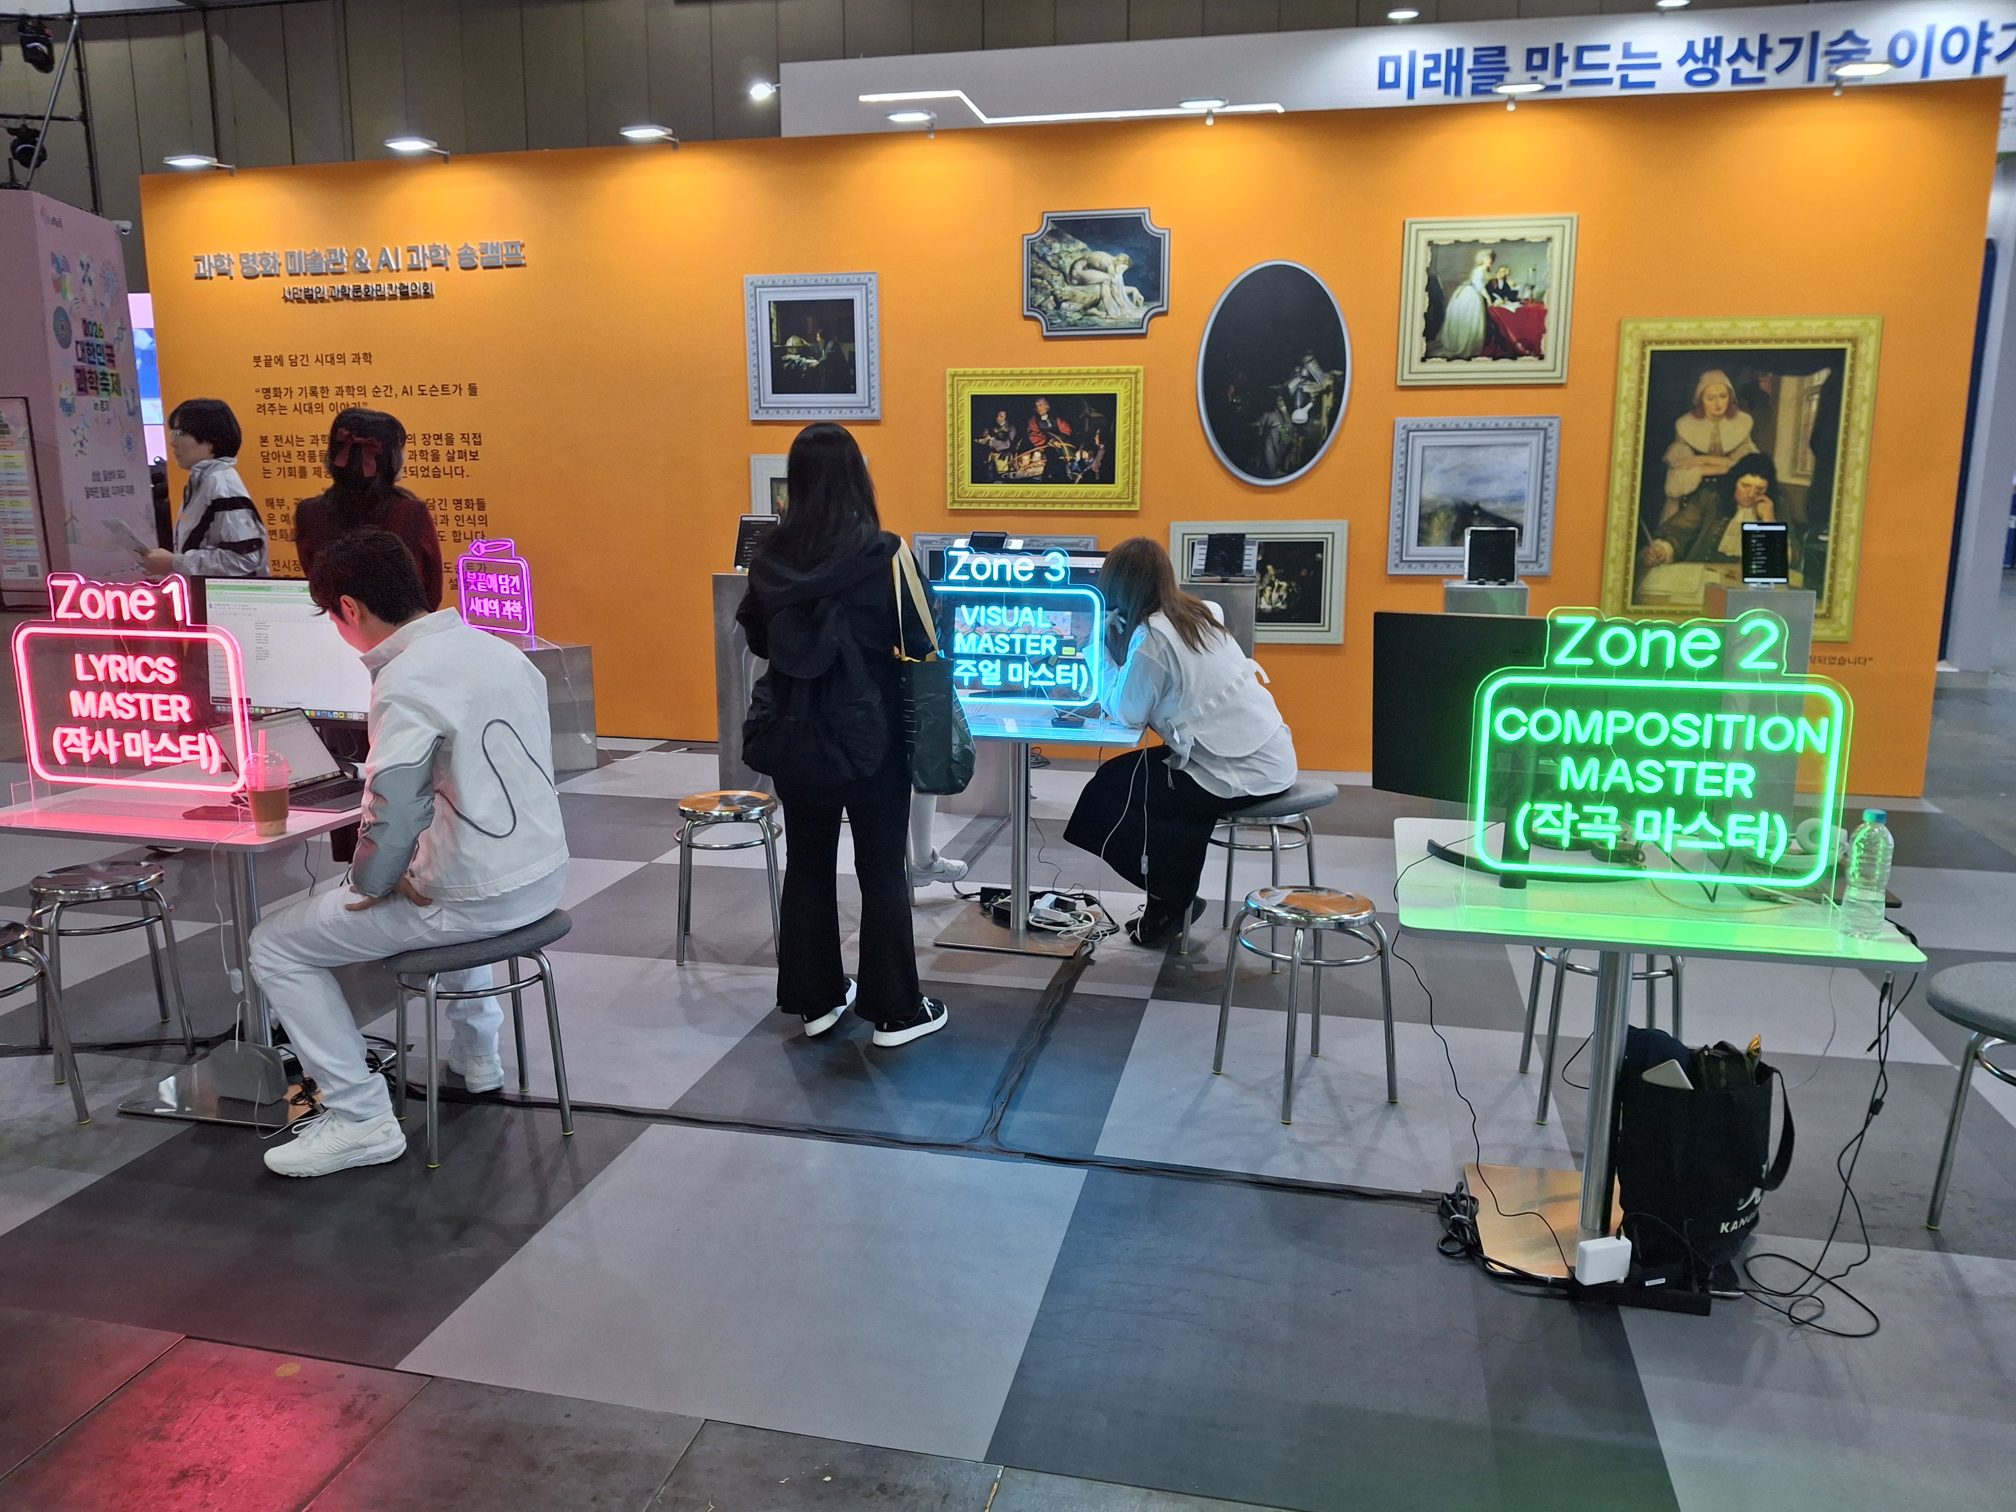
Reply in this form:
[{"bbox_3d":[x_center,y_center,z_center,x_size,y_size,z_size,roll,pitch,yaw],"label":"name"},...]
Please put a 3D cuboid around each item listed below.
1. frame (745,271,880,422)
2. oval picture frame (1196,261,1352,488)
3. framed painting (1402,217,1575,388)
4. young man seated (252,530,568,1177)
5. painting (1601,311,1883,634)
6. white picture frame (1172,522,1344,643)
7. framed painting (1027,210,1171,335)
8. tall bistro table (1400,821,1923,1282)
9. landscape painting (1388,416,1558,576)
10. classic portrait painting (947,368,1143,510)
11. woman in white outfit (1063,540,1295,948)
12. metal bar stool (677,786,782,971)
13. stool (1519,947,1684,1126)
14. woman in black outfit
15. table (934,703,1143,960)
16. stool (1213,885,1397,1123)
[{"bbox_3d":[-0.995,-2.101,7.498,0.717,0.725,0.040,3,11,13],"label":"frame"},{"bbox_3d":[1.243,-1.774,6.787,0.710,1.022,0.030,3,12,13],"label":"oval picture frame"},{"bbox_3d":[2.212,-2.098,6.740,0.755,0.746,0.040,3,11,13],"label":"framed painting"},{"bbox_3d":[-1.264,0.193,3.133,0.660,1.300,0.570,5,12,24],"label":"young man seated"},{"bbox_3d":[3.317,-1.241,6.641,1.071,1.441,0.040,3,11,13],"label":"painting"},{"bbox_3d":[1.194,-0.829,6.989,0.834,0.585,0.030,3,12,13],"label":"white picture frame"},{"bbox_3d":[0.435,-2.353,7.112,0.720,0.588,0.040,3,11,13],"label":"framed painting"},{"bbox_3d":[1.126,0.578,2.760,0.785,0.717,0.785,3,12,13],"label":"tall bistro table"},{"bbox_3d":[2.205,-1.226,6.907,0.741,0.737,0.040,3,11,13],"label":"landscape painting"},{"bbox_3d":[0.186,-1.588,7.316,0.989,0.692,0.040,3,11,13],"label":"classic portrait painting"},{"bbox_3d":[0.509,-0.023,4.411,0.700,1.245,0.520,6,13,27],"label":"woman in white outfit"},{"bbox_3d":[-0.852,0.368,4.461,0.330,0.455,0.330,-2,11,-8],"label":"metal bar stool"},{"bbox_3d":[1.384,0.587,3.365,0.330,0.460,0.330,2,12,11],"label":"stool"},{"bbox_3d":[-0.372,-0.044,3.715,0.510,1.560,0.410,4,11,20],"label":"woman in black outfit"},{"bbox_3d":[0.046,0.218,4.547,0.790,0.717,0.790,3,12,13],"label":"table"},{"bbox_3d":[0.708,0.573,3.450,0.330,0.455,0.330,-5,12,-23],"label":"stool"}]

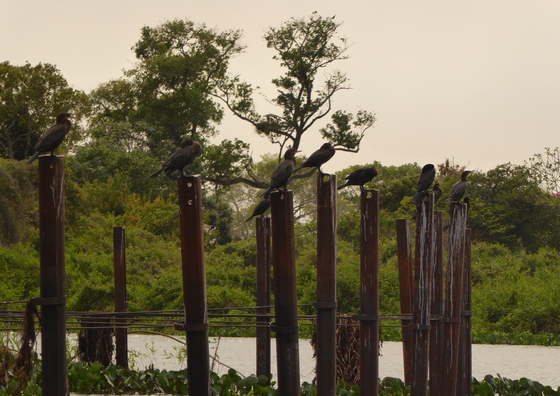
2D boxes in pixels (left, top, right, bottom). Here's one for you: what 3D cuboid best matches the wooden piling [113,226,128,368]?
[{"bbox_3d":[-2.534,1.635,64.500,0.170,2.349,0.170,-1,-1,18],"label":"wooden piling"}]

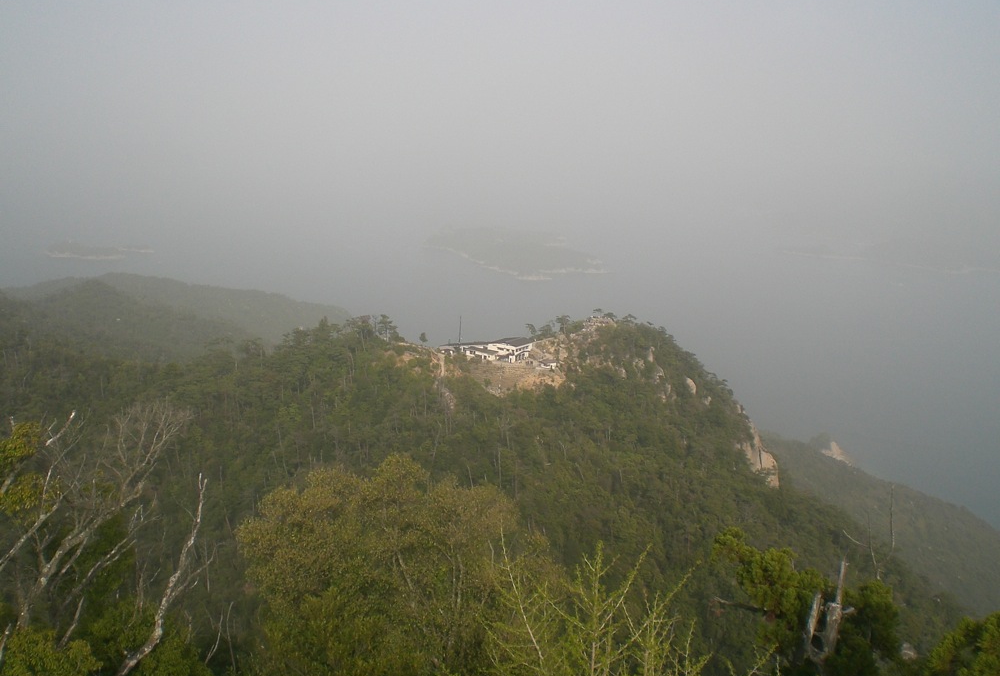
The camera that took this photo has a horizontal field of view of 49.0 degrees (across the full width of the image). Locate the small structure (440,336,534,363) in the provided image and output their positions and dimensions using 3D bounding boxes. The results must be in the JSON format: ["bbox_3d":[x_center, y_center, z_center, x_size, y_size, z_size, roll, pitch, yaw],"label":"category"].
[{"bbox_3d":[-6.750,4.870,599.300,46.000,9.500,21.000,7,11,29],"label":"small structure"}]

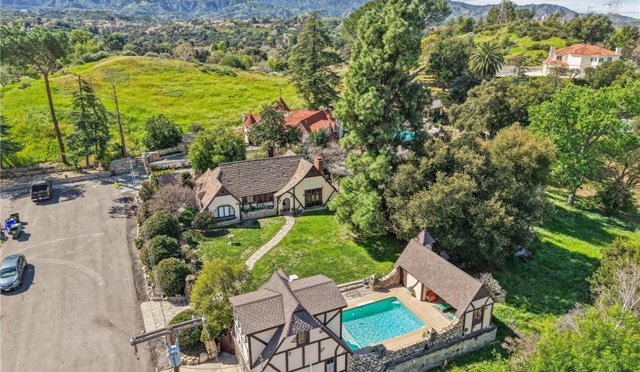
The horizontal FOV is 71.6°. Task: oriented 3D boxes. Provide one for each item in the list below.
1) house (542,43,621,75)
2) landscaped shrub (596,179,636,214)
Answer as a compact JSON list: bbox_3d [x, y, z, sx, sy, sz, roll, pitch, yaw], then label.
[{"bbox_3d":[84.649,-40.680,143.000,12.800,8.600,18.000,-2,19,-7],"label":"house"},{"bbox_3d":[36.663,1.551,55.050,4.200,3.800,4.000,13,23,33],"label":"landscaped shrub"}]

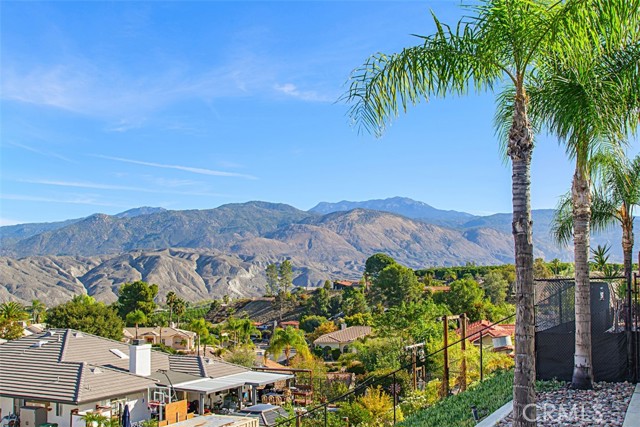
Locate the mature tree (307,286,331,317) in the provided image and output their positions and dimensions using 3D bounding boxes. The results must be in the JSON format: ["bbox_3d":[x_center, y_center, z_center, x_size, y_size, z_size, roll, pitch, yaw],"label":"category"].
[{"bbox_3d":[-0.439,25.883,182.000,7.100,9.000,7.000,0,-4,0],"label":"mature tree"}]

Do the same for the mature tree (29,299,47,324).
[{"bbox_3d":[-50.844,17.998,112.000,3.300,6.200,3.300,0,-4,0],"label":"mature tree"}]

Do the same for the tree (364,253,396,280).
[{"bbox_3d":[17.305,16.447,178.000,9.200,10.800,8.800,0,-4,0],"label":"tree"}]

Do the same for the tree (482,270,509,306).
[{"bbox_3d":[32.247,14.137,115.000,5.300,7.400,5.200,0,-4,0],"label":"tree"}]

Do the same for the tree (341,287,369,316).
[{"bbox_3d":[9.702,24.888,175.000,7.900,9.000,7.600,0,-4,0],"label":"tree"}]

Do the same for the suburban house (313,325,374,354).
[{"bbox_3d":[4.630,23.606,113.000,13.000,5.400,16.000,-1,-5,17],"label":"suburban house"}]

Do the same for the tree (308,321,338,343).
[{"bbox_3d":[0.686,23.624,122.000,5.800,5.400,5.600,0,-4,0],"label":"tree"}]

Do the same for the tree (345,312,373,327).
[{"bbox_3d":[8.166,22.909,132.000,5.900,4.400,5.600,0,-4,0],"label":"tree"}]

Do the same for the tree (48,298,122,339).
[{"bbox_3d":[-28.262,13.378,75.000,9.400,7.300,8.800,0,-4,0],"label":"tree"}]

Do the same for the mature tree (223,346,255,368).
[{"bbox_3d":[-8.048,14.831,63.000,3.400,3.500,3.300,0,-4,0],"label":"mature tree"}]

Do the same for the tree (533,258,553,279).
[{"bbox_3d":[44.693,11.449,125.000,4.200,5.200,4.200,0,-4,0],"label":"tree"}]

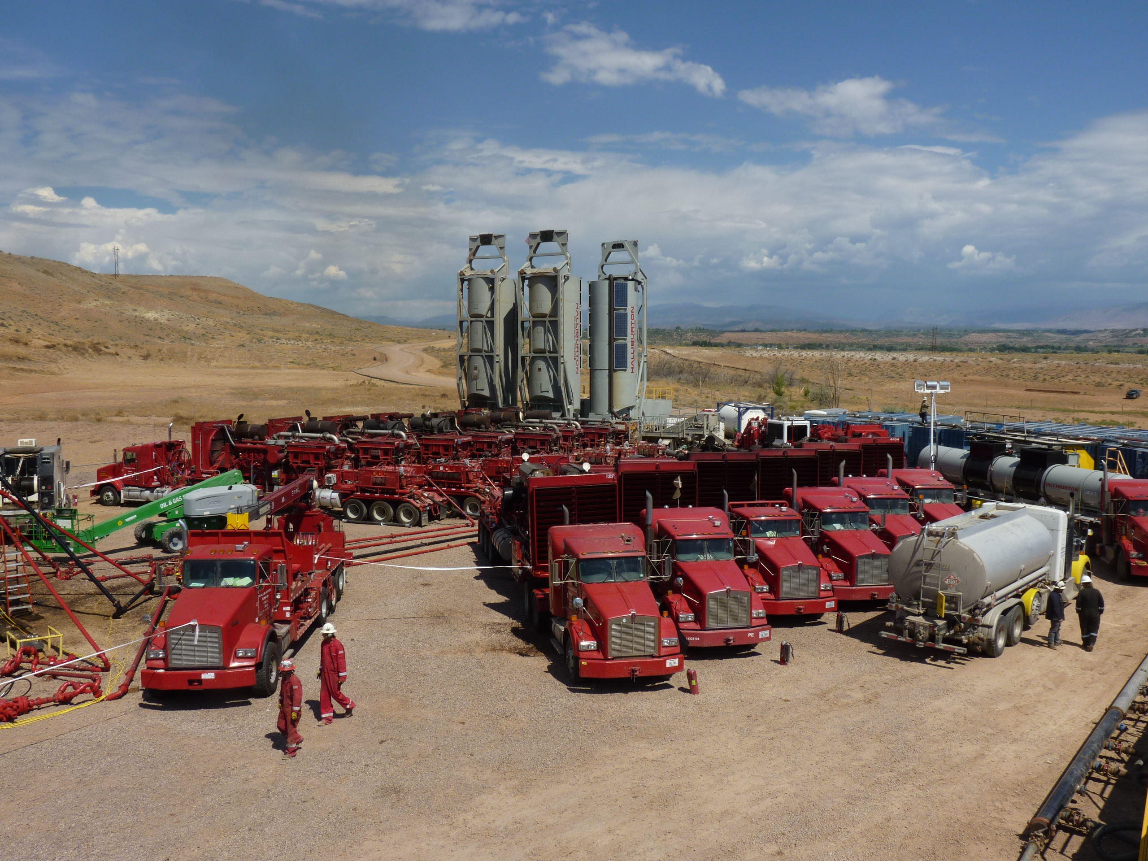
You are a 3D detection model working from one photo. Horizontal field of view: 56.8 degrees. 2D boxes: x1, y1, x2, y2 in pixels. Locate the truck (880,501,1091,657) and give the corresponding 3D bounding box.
[{"bbox_3d":[11.354,3.753,28.745,2.450,3.300,8.700,4,6,44],"label":"truck"}]

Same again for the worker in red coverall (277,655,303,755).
[{"bbox_3d":[-5.248,5.096,19.548,0.550,1.770,0.520,-4,6,-42],"label":"worker in red coverall"}]

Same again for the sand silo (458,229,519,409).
[{"bbox_3d":[-5.801,-5.571,72.289,3.100,15.000,3.600,2,5,27],"label":"sand silo"}]

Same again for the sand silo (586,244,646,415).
[{"bbox_3d":[3.017,-5.867,73.766,3.500,14.710,4.000,1,5,14],"label":"sand silo"}]

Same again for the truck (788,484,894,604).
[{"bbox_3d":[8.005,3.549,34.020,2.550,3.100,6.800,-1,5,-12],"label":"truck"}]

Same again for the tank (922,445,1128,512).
[{"bbox_3d":[18.751,1.933,45.184,1.650,1.700,11.400,-1,5,-18],"label":"tank"}]

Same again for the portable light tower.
[{"bbox_3d":[15.255,1.062,45.208,1.700,6.430,1.900,0,4,0],"label":"portable light tower"}]

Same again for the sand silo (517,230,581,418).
[{"bbox_3d":[-1.608,-5.384,69.795,3.100,15.000,3.600,2,5,27],"label":"sand silo"}]

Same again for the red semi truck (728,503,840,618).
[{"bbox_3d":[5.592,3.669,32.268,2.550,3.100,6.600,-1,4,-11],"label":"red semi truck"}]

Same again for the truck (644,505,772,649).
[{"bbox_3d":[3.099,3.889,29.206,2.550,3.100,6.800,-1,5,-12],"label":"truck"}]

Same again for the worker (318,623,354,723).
[{"bbox_3d":[-4.817,4.919,21.189,0.750,1.900,0.580,-3,6,-37],"label":"worker"}]

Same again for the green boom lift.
[{"bbox_3d":[-16.411,3.128,40.414,8.200,2.750,2.500,-4,6,-41],"label":"green boom lift"}]

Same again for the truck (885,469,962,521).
[{"bbox_3d":[12.875,3.009,40.723,2.500,3.150,7.200,-1,5,-11],"label":"truck"}]

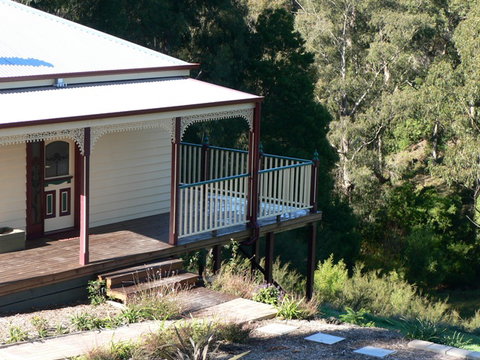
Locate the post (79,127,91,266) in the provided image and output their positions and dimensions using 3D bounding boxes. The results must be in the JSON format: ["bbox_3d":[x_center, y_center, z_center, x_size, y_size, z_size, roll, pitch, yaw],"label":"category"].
[{"bbox_3d":[-2.675,0.273,22.249,0.110,2.389,0.110,9,12,37],"label":"post"}]

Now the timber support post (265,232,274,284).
[{"bbox_3d":[0.595,1.654,26.725,0.110,1.165,0.110,9,12,37],"label":"timber support post"}]

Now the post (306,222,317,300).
[{"bbox_3d":[1.543,1.781,27.994,0.110,1.759,0.110,9,12,37],"label":"post"}]

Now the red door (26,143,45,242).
[{"bbox_3d":[-3.826,0.113,24.084,0.063,2.000,0.451,9,12,37],"label":"red door"}]

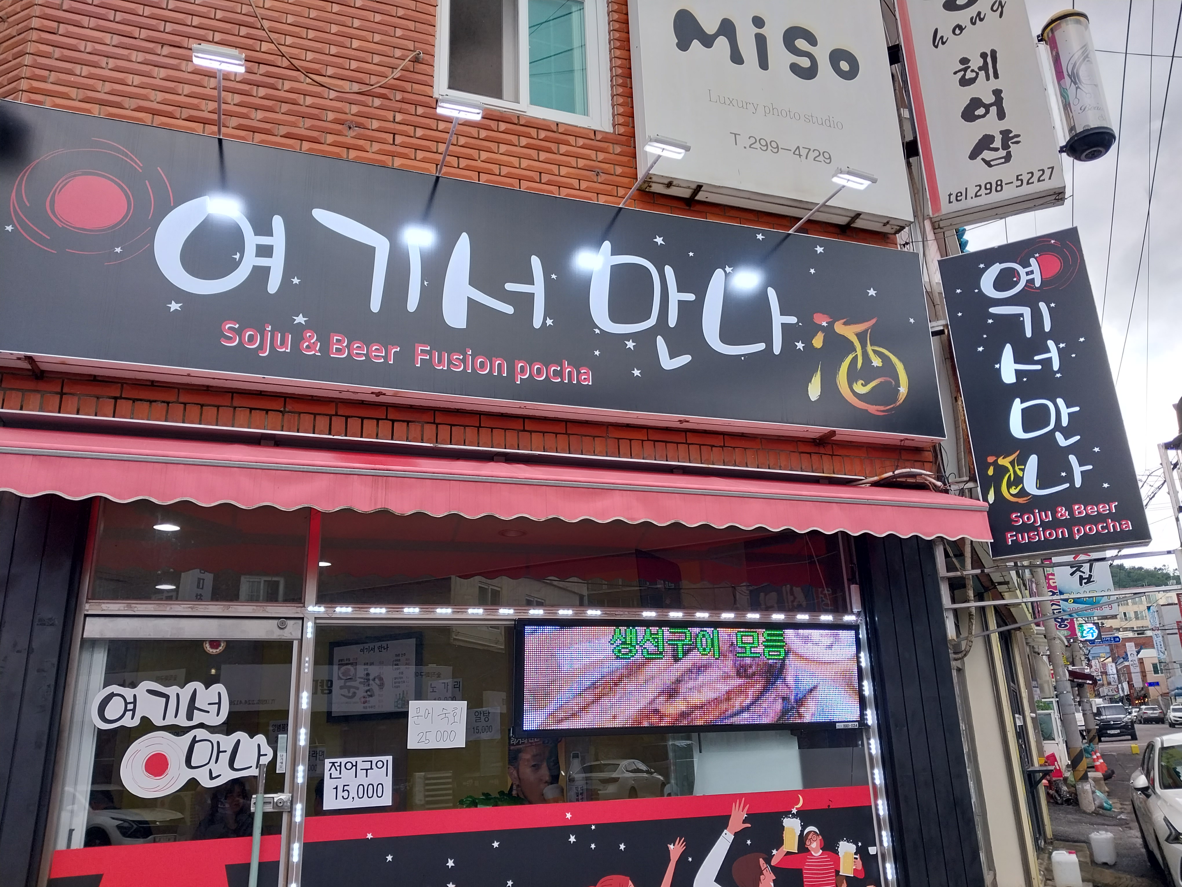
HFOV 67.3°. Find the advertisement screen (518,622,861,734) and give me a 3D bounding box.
[{"bbox_3d":[0.564,1.215,4.637,1.995,0.550,0.080,4,-14,-19],"label":"advertisement screen"}]

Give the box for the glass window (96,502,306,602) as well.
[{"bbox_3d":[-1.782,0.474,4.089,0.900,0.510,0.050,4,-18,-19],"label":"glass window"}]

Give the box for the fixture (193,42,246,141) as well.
[{"bbox_3d":[-1.674,-1.547,4.013,0.210,0.100,0.645,4,-18,-19],"label":"fixture"}]

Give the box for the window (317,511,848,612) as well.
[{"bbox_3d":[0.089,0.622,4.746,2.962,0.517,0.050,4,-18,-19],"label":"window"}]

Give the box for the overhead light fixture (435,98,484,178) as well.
[{"bbox_3d":[-0.705,-1.472,4.354,0.210,0.100,0.645,4,-18,-19],"label":"overhead light fixture"}]

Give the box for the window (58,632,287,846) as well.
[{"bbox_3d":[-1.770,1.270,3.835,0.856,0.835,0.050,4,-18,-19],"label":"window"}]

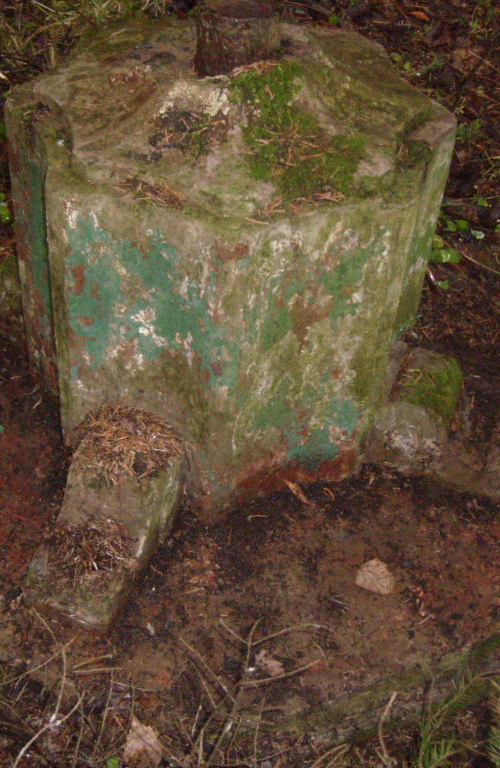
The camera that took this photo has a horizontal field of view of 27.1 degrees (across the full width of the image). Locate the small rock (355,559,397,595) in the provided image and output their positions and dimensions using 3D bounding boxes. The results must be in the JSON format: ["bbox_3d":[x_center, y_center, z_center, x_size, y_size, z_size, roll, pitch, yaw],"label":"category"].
[{"bbox_3d":[0.190,0.276,1.518,0.059,0.015,0.055,23,44,20],"label":"small rock"}]

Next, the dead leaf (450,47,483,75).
[{"bbox_3d":[0.596,-0.894,2.846,0.080,0.020,0.085,3,41,-2],"label":"dead leaf"}]

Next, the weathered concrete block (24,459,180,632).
[{"bbox_3d":[-0.195,0.194,1.478,0.142,0.144,0.270,16,42,13],"label":"weathered concrete block"}]

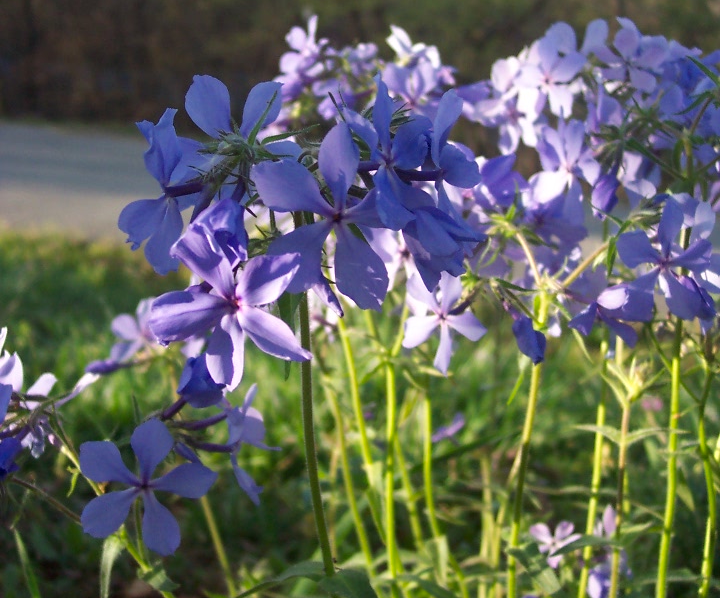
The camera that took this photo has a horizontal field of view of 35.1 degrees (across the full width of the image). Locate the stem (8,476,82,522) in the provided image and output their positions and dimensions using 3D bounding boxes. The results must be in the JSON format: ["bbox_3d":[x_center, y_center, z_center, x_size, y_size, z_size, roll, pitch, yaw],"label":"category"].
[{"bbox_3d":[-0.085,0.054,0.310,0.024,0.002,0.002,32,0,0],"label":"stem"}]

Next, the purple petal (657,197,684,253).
[{"bbox_3d":[0.091,-0.022,0.335,0.009,0.017,0.004,9,14,20],"label":"purple petal"}]

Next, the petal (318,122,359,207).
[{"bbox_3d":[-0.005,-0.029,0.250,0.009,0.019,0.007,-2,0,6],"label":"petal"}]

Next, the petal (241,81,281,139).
[{"bbox_3d":[-0.024,-0.046,0.275,0.009,0.015,0.006,25,0,-3],"label":"petal"}]

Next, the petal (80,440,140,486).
[{"bbox_3d":[-0.054,0.036,0.245,0.015,0.009,0.003,28,-2,4],"label":"petal"}]

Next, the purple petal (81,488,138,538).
[{"bbox_3d":[-0.054,0.045,0.245,0.015,0.009,0.003,-34,-8,4],"label":"purple petal"}]

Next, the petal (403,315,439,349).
[{"bbox_3d":[0.021,0.010,0.385,0.015,0.008,0.003,-36,-7,-4],"label":"petal"}]

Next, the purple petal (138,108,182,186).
[{"bbox_3d":[-0.046,-0.035,0.265,0.006,0.018,0.012,0,5,39],"label":"purple petal"}]

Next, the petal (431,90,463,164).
[{"bbox_3d":[0.020,-0.040,0.262,0.005,0.017,0.011,0,17,-37],"label":"petal"}]

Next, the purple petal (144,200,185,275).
[{"bbox_3d":[-0.045,-0.014,0.265,0.011,0.018,0.004,13,-8,-40],"label":"purple petal"}]

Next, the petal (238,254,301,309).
[{"bbox_3d":[-0.020,-0.004,0.250,0.017,0.009,0.005,-33,2,8],"label":"petal"}]

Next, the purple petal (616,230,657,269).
[{"bbox_3d":[0.087,-0.016,0.360,0.014,0.011,0.006,21,-3,-6],"label":"purple petal"}]

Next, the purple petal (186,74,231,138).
[{"bbox_3d":[-0.034,-0.046,0.270,0.011,0.016,0.004,-23,16,7],"label":"purple petal"}]

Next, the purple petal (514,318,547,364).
[{"bbox_3d":[0.055,0.013,0.370,0.009,0.017,0.009,-27,0,0],"label":"purple petal"}]

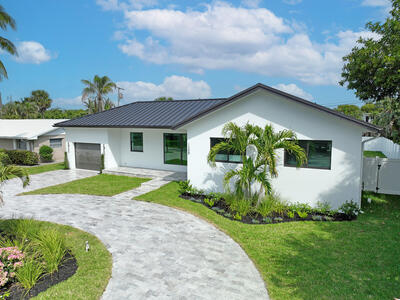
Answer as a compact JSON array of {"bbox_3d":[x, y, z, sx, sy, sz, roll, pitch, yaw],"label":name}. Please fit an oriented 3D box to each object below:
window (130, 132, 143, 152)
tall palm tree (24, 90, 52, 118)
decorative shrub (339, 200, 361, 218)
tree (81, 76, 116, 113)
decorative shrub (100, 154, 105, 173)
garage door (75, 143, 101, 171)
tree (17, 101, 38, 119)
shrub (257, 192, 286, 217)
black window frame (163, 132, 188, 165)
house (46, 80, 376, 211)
[{"bbox_3d":[-4.865,-0.590,21.409,1.158,1.473,0.100,3,7,27],"label":"window"},{"bbox_3d":[-25.437,-5.113,44.480,4.200,8.710,4.200,3,7,27],"label":"tall palm tree"},{"bbox_3d":[6.314,2.385,11.683,0.880,0.600,0.800,3,7,27],"label":"decorative shrub"},{"bbox_3d":[-13.144,-4.767,36.529,4.600,9.608,4.600,3,7,27],"label":"tree"},{"bbox_3d":[-7.439,1.017,21.152,0.300,1.420,0.300,3,7,27],"label":"decorative shrub"},{"bbox_3d":[-8.862,0.570,22.051,2.720,2.130,0.100,3,7,27],"label":"garage door"},{"bbox_3d":[-27.969,-4.446,45.397,3.600,7.217,3.600,3,7,27],"label":"tree"},{"bbox_3d":[3.074,2.244,11.885,1.200,0.880,1.100,3,7,27],"label":"shrub"},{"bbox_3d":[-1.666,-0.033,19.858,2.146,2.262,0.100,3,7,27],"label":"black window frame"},{"bbox_3d":[-0.298,-1.112,20.856,22.150,5.620,11.200,3,7,27],"label":"house"}]

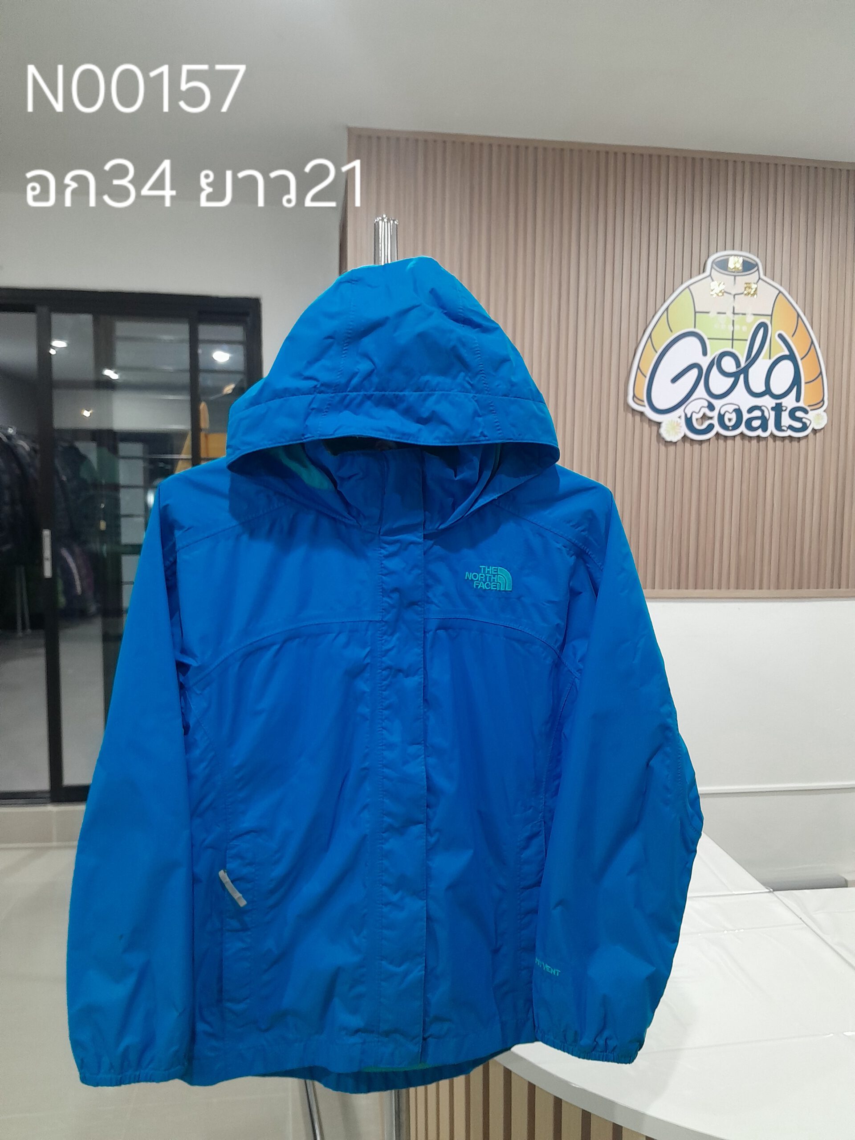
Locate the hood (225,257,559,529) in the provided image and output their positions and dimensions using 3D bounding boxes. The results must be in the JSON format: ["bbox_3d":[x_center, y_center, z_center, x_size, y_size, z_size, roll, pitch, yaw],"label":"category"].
[{"bbox_3d":[-0.036,-0.163,0.775,0.285,0.250,0.215,0,5,-7],"label":"hood"}]

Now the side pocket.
[{"bbox_3d":[-0.178,0.348,0.813,0.038,0.200,0.022,1,5,8],"label":"side pocket"}]

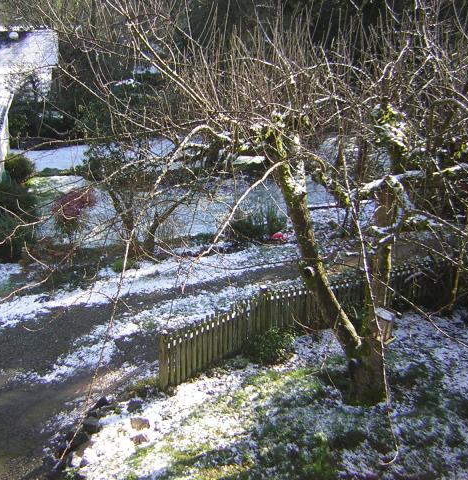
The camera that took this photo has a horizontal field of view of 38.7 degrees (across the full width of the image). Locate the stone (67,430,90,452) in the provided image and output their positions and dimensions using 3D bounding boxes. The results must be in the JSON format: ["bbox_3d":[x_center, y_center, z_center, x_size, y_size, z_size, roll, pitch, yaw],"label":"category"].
[{"bbox_3d":[-2.294,2.974,9.826,0.338,0.288,0.270,1,18,0],"label":"stone"}]

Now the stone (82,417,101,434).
[{"bbox_3d":[-2.191,2.853,10.240,0.265,0.258,0.212,1,18,0],"label":"stone"}]

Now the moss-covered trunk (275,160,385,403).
[{"bbox_3d":[1.638,0.680,10.974,1.950,4.000,0.850,1,18,0],"label":"moss-covered trunk"}]

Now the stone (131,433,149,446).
[{"bbox_3d":[-1.419,2.997,10.000,0.265,0.164,0.212,1,18,0],"label":"stone"}]

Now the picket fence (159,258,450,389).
[{"bbox_3d":[1.652,1.424,13.432,7.327,1.030,0.757,-10,22,-30],"label":"picket fence"}]

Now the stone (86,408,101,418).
[{"bbox_3d":[-2.251,2.780,10.668,0.216,0.123,0.173,1,18,0],"label":"stone"}]

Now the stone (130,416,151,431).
[{"bbox_3d":[-1.460,2.866,10.398,0.306,0.159,0.245,1,18,0],"label":"stone"}]

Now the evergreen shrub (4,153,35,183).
[{"bbox_3d":[-8.246,-2.752,25.608,1.029,1.194,1.029,1,18,0],"label":"evergreen shrub"}]

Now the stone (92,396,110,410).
[{"bbox_3d":[-2.166,2.674,10.886,0.284,0.190,0.227,1,18,0],"label":"stone"}]

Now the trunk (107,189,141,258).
[{"bbox_3d":[-2.942,-0.464,17.999,0.830,1.860,0.500,1,18,0],"label":"trunk"}]

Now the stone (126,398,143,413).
[{"bbox_3d":[-1.620,2.694,10.837,0.255,0.200,0.204,1,18,0],"label":"stone"}]

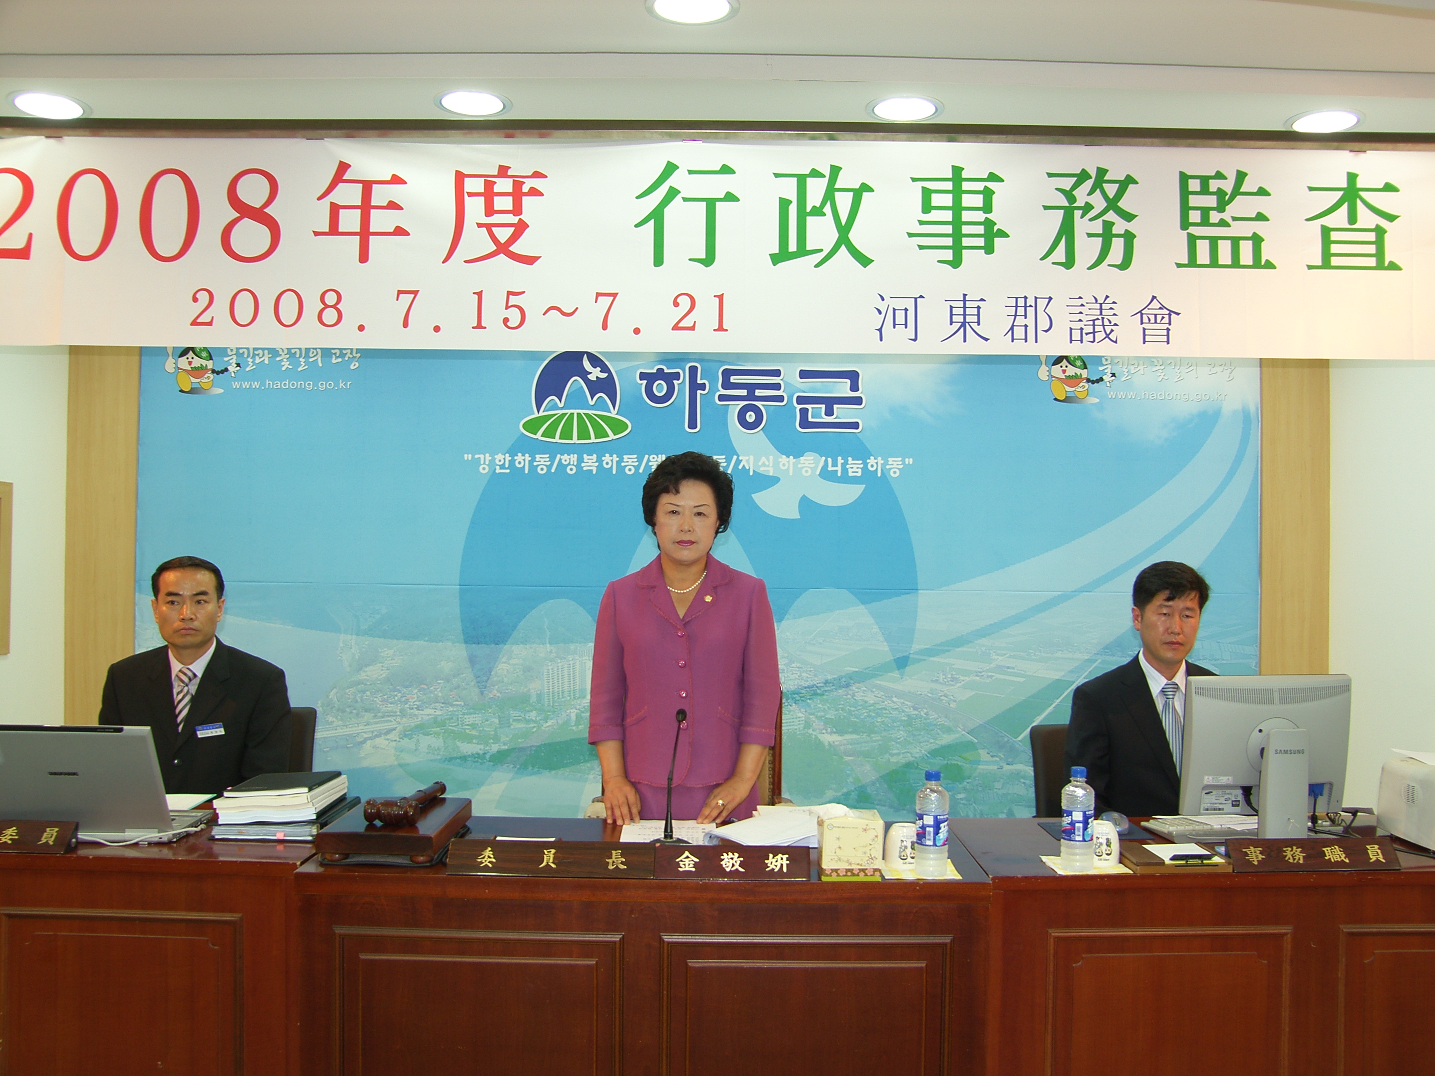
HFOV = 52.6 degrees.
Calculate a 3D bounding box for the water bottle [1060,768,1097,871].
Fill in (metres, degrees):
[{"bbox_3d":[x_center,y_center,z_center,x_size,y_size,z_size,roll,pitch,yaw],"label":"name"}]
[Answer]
[{"bbox_3d":[0.718,0.566,2.890,0.065,0.210,0.065,1,-1,0],"label":"water bottle"}]

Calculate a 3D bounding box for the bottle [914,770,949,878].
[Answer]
[{"bbox_3d":[0.422,0.562,2.860,0.065,0.210,0.065,1,-1,0],"label":"bottle"}]

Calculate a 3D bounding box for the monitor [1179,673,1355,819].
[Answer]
[{"bbox_3d":[1.195,0.487,3.140,0.375,0.385,0.200,1,-1,-10],"label":"monitor"}]

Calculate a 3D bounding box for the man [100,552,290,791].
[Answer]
[{"bbox_3d":[-1.380,0.721,3.650,0.520,1.360,0.700,1,-1,-5],"label":"man"}]

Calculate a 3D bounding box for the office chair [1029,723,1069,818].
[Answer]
[{"bbox_3d":[1.130,0.968,3.800,0.570,0.920,0.600,1,-1,0],"label":"office chair"}]

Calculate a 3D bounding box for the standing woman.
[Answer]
[{"bbox_3d":[-0.079,0.598,3.590,0.475,1.630,0.360,1,-1,0],"label":"standing woman"}]

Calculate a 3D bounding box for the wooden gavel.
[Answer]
[{"bbox_3d":[-0.652,0.574,3.145,0.117,0.058,0.270,0,-1,13],"label":"wooden gavel"}]

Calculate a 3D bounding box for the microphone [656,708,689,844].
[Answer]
[{"bbox_3d":[-0.094,0.515,3.070,0.110,0.300,0.170,0,-1,6],"label":"microphone"}]

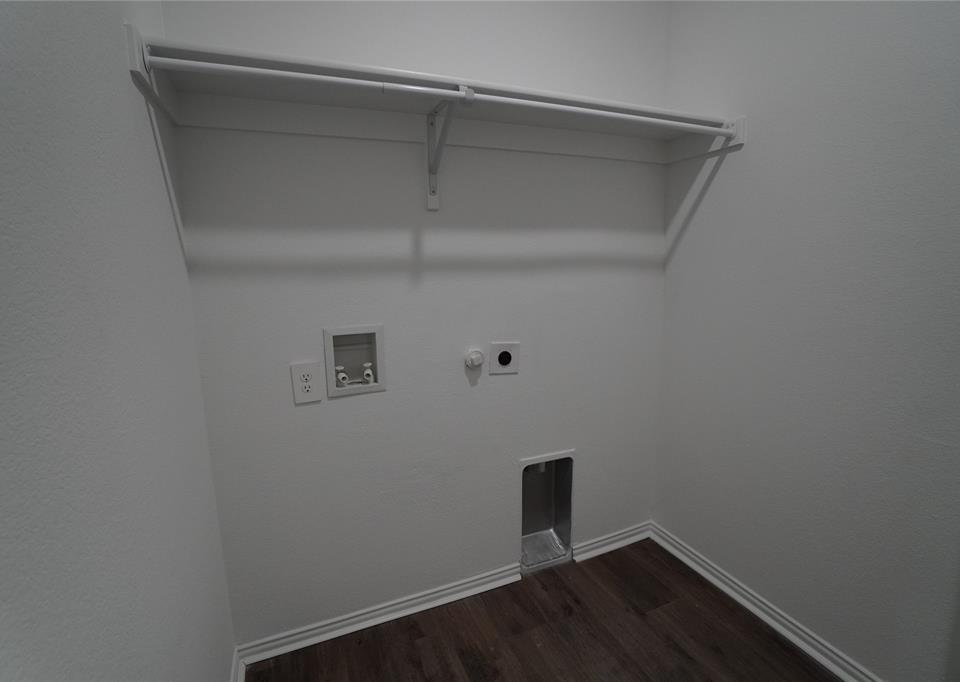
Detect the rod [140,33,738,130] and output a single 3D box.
[{"bbox_3d":[0.078,-0.691,1.189,1.665,0.023,0.025,-5,9,-21],"label":"rod"}]

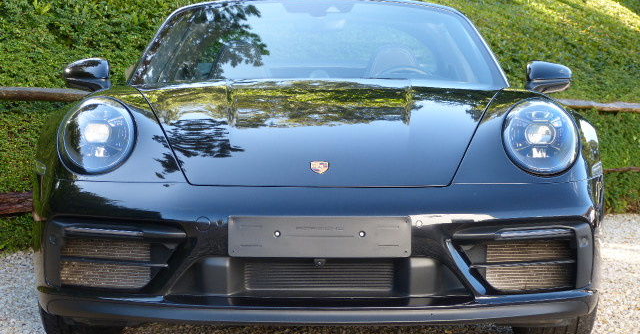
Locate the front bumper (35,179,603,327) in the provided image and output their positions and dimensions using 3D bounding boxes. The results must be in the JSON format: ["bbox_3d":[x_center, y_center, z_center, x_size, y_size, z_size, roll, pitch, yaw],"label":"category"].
[{"bbox_3d":[-0.004,0.248,5.100,1.810,0.420,0.600,0,0,0],"label":"front bumper"}]

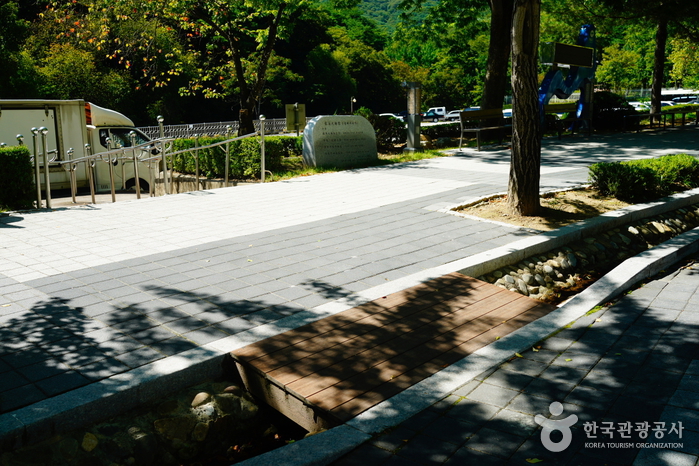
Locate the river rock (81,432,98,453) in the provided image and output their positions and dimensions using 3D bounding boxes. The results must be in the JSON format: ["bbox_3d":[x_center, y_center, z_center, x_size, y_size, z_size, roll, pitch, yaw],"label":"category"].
[{"bbox_3d":[-1.114,0.900,2.918,0.060,0.066,0.070,0,11,0],"label":"river rock"}]

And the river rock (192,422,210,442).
[{"bbox_3d":[-0.688,0.928,3.160,0.086,0.080,0.090,-2,12,-11],"label":"river rock"}]

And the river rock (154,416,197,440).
[{"bbox_3d":[-0.813,0.914,3.175,0.175,0.085,0.120,0,11,0],"label":"river rock"}]

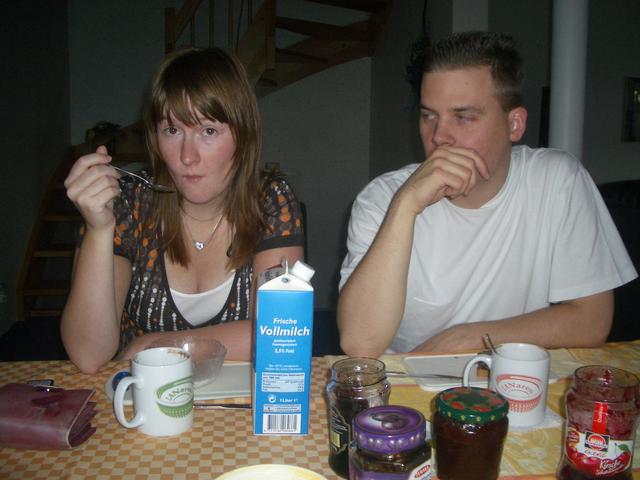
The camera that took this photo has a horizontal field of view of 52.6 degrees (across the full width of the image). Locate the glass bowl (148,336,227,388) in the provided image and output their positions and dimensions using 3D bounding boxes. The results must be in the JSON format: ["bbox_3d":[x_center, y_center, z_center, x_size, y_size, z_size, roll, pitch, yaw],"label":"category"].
[{"bbox_3d":[-0.211,0.197,1.029,0.128,0.052,0.128,1,9,0],"label":"glass bowl"}]

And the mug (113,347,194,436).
[{"bbox_3d":[-0.226,0.209,0.872,0.080,0.098,0.118,7,11,34],"label":"mug"}]

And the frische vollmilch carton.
[{"bbox_3d":[-0.050,0.138,0.886,0.072,0.240,0.072,0,9,-6],"label":"frische vollmilch carton"}]

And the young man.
[{"bbox_3d":[0.324,0.276,1.289,0.580,1.300,0.700,1,9,-2],"label":"young man"}]

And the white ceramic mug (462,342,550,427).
[{"bbox_3d":[0.268,0.207,0.935,0.118,0.098,0.080,4,9,18],"label":"white ceramic mug"}]

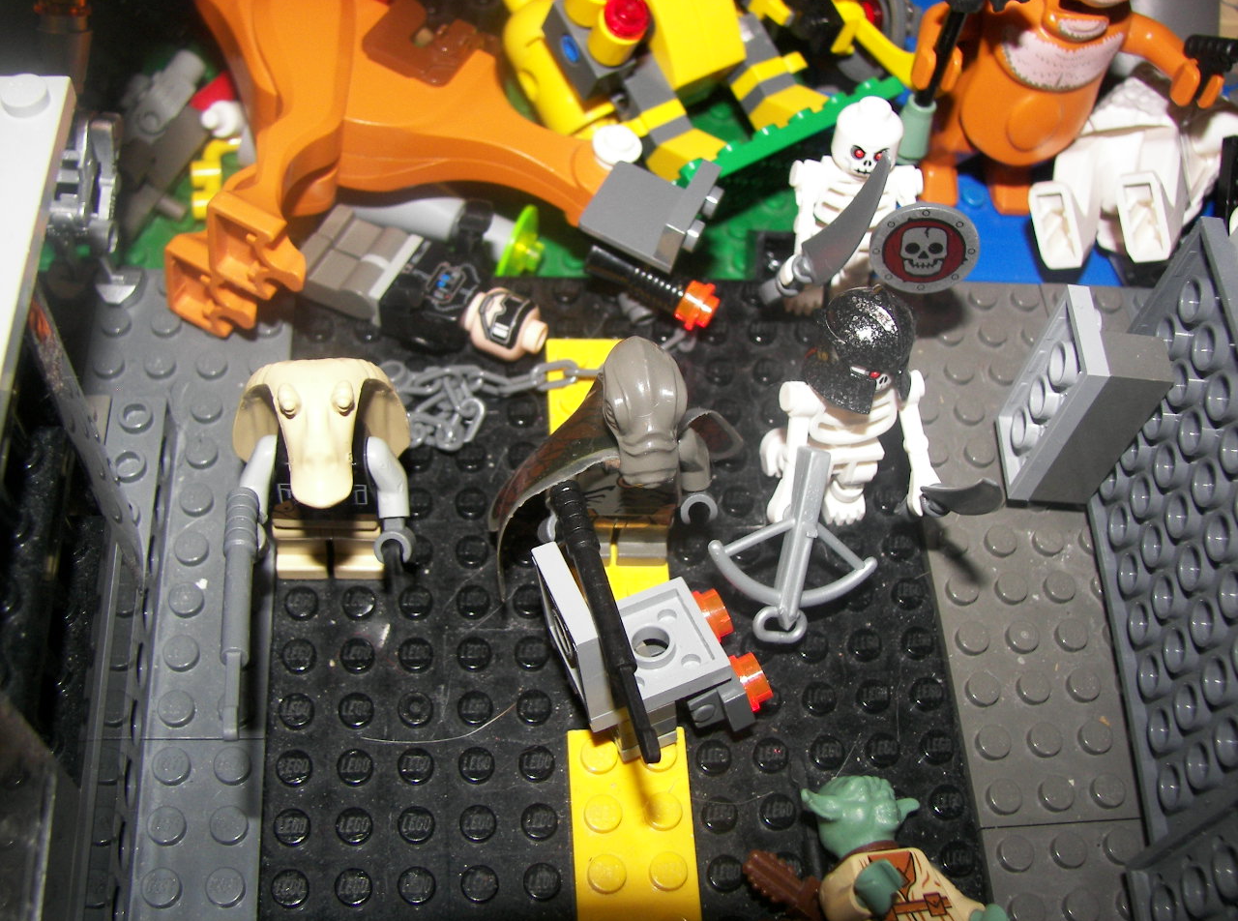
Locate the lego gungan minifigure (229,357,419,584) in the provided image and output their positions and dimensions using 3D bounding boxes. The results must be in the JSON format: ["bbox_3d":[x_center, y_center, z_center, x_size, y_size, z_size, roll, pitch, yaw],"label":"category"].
[{"bbox_3d":[-0.038,0.004,0.166,0.024,0.042,0.017,0,59,-7],"label":"lego gungan minifigure"}]

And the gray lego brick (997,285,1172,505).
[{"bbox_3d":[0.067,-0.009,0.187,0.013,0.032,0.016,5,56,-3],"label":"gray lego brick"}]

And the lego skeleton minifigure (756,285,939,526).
[{"bbox_3d":[0.032,-0.004,0.179,0.025,0.043,0.018,-4,60,-10],"label":"lego skeleton minifigure"}]

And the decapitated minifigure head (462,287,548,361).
[{"bbox_3d":[-0.018,-0.021,0.200,0.011,0.010,0.010,22,59,6],"label":"decapitated minifigure head"}]

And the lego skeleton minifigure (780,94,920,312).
[{"bbox_3d":[0.036,-0.038,0.201,0.022,0.041,0.015,-2,59,-8],"label":"lego skeleton minifigure"}]

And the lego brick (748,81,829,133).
[{"bbox_3d":[0.032,-0.065,0.240,0.008,0.016,0.010,-29,91,-17],"label":"lego brick"}]

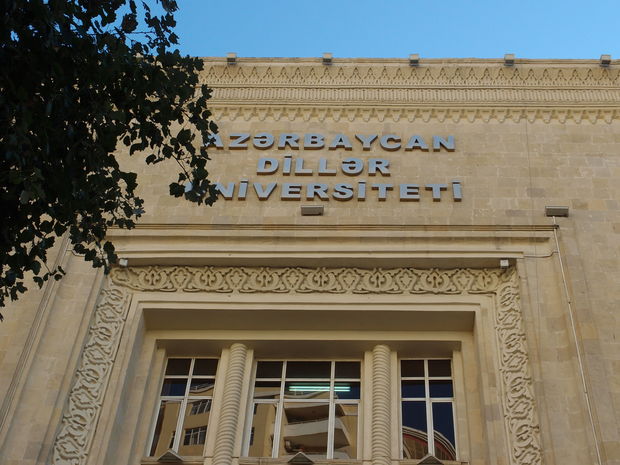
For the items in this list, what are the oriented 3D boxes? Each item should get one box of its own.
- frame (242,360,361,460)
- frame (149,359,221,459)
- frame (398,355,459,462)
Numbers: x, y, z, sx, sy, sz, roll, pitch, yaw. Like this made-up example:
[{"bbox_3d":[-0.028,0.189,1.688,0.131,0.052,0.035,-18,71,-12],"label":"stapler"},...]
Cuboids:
[{"bbox_3d":[-0.076,3.178,19.326,2.010,2.310,0.100,0,-49,4],"label":"frame"},{"bbox_3d":[-2.255,3.162,19.482,1.000,2.330,0.100,0,-49,4],"label":"frame"},{"bbox_3d":[2.111,3.167,19.200,0.990,2.370,0.100,0,-49,4],"label":"frame"}]

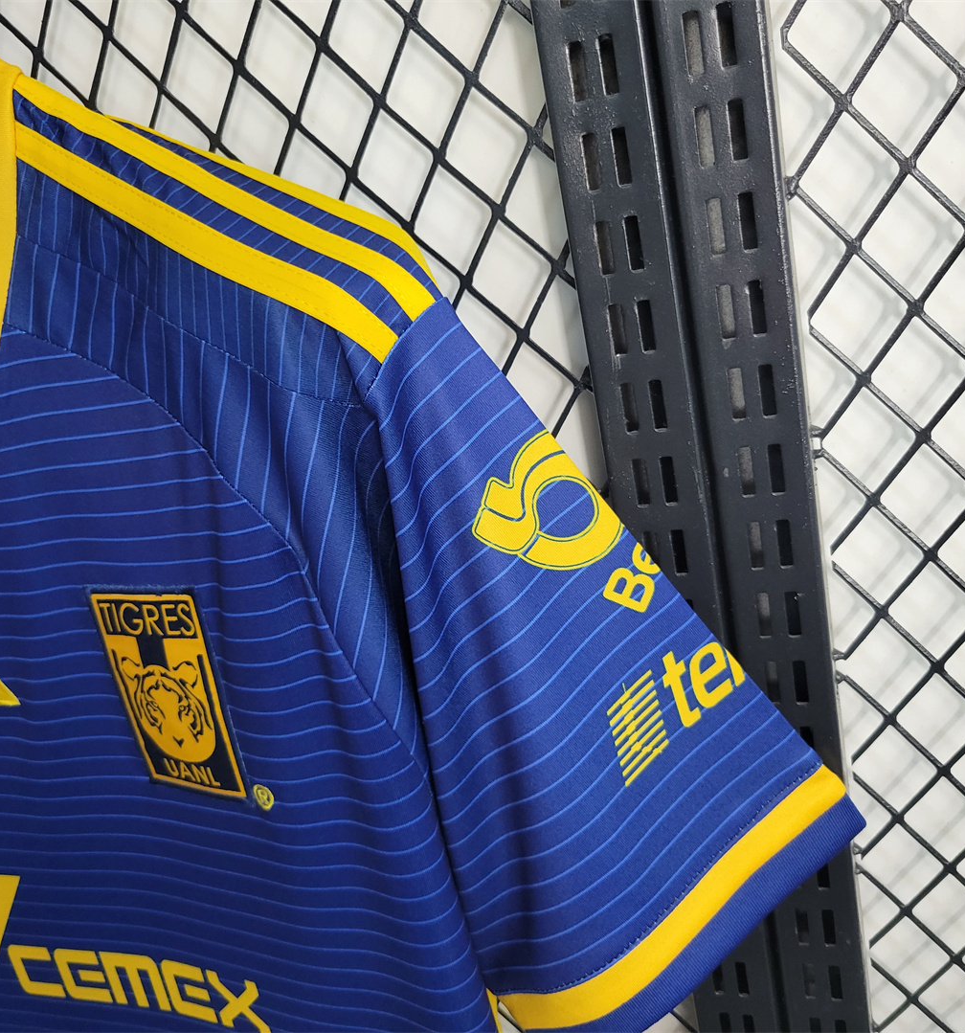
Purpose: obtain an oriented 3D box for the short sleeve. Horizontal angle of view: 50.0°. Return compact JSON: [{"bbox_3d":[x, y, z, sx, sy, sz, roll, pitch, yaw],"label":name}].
[{"bbox_3d":[0.052,0.059,0.362,0.153,0.279,0.084,-4,19,22],"label":"short sleeve"}]

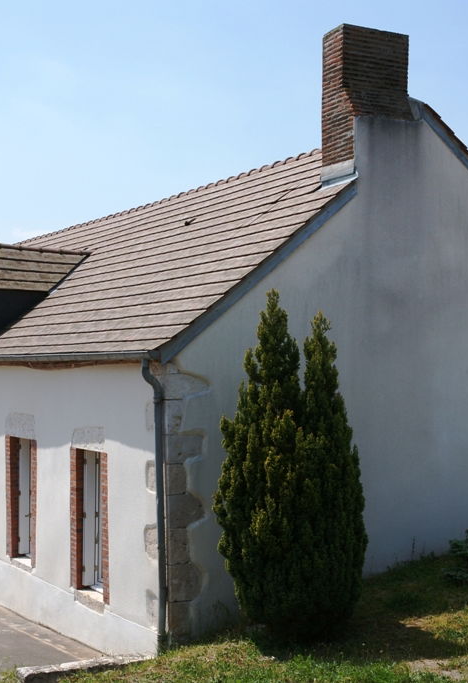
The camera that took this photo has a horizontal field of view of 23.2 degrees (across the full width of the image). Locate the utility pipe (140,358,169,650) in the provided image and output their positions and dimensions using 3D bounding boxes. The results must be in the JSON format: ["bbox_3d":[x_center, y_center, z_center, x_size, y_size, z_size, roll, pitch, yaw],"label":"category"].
[{"bbox_3d":[-0.779,1.597,11.150,0.220,2.861,0.090,1,-2,-29],"label":"utility pipe"}]

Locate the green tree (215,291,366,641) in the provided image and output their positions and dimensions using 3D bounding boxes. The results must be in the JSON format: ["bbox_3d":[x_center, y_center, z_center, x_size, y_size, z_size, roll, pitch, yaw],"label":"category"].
[{"bbox_3d":[0.531,1.166,10.700,1.400,3.250,1.400,0,-1,0],"label":"green tree"}]

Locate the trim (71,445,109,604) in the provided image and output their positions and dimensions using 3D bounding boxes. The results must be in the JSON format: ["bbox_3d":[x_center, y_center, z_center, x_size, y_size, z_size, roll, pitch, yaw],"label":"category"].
[{"bbox_3d":[-1.569,2.060,12.972,0.200,1.645,1.158,1,-2,-29],"label":"trim"}]

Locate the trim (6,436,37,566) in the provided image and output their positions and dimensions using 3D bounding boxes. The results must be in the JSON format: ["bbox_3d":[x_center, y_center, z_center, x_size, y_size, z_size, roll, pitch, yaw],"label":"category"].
[{"bbox_3d":[-2.746,2.095,15.107,0.200,1.636,1.272,1,-2,-29],"label":"trim"}]

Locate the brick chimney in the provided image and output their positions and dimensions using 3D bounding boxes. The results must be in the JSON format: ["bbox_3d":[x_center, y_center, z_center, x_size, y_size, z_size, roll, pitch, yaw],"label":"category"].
[{"bbox_3d":[1.538,-2.623,12.743,0.887,1.670,0.609,1,-2,-29],"label":"brick chimney"}]

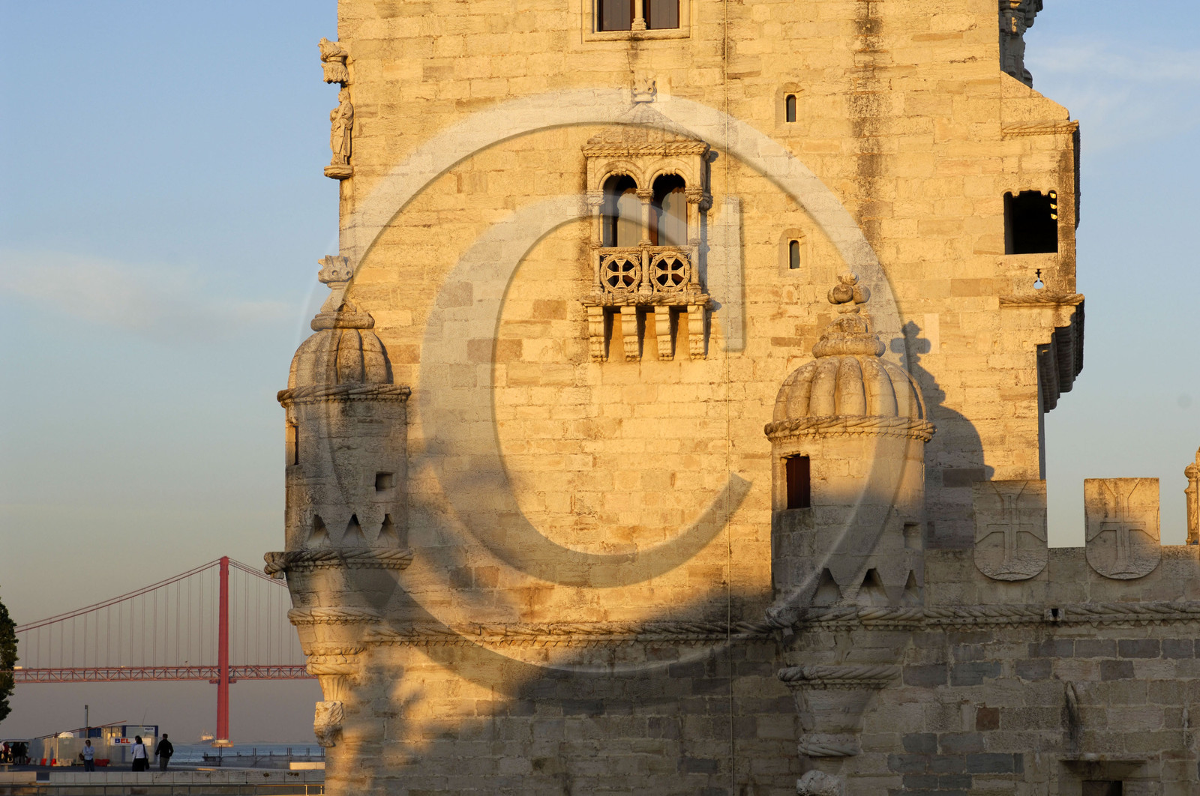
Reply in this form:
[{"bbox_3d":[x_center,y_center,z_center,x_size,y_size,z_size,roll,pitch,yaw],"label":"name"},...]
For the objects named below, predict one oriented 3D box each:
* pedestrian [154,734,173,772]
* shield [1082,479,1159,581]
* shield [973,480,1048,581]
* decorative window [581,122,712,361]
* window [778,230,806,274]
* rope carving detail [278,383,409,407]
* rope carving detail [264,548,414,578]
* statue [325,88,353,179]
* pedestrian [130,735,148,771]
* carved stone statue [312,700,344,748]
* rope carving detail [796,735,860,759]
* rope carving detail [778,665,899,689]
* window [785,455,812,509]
[{"bbox_3d":[-16.864,13.881,125.000,0.640,1.760,0.360,1,-6,-5],"label":"pedestrian"},{"bbox_3d":[7.612,1.907,46.988,1.090,1.470,0.270,-1,-6,9],"label":"shield"},{"bbox_3d":[6.008,1.945,47.235,1.090,1.470,0.270,-1,-6,9],"label":"shield"},{"bbox_3d":[0.809,-2.680,55.580,2.099,3.950,0.950,-1,-6,8],"label":"decorative window"},{"bbox_3d":[3.301,-2.484,55.169,0.480,0.760,0.250,-1,-6,9],"label":"window"},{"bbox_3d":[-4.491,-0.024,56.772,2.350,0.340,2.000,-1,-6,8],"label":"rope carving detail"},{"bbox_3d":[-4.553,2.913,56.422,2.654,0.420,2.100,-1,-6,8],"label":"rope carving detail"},{"bbox_3d":[-4.570,-4.628,56.524,0.440,1.600,0.470,4,-8,-36],"label":"statue"},{"bbox_3d":[-17.676,13.806,124.000,0.600,1.660,0.400,1,-6,-10],"label":"pedestrian"},{"bbox_3d":[-4.684,5.588,55.312,0.520,0.820,0.500,4,-8,-36],"label":"carved stone statue"},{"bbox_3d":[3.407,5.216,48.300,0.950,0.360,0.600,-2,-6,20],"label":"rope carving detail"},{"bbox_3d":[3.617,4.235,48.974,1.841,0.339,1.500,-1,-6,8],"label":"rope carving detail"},{"bbox_3d":[2.927,1.252,47.900,0.180,0.800,0.570,5,-8,-40],"label":"window"}]

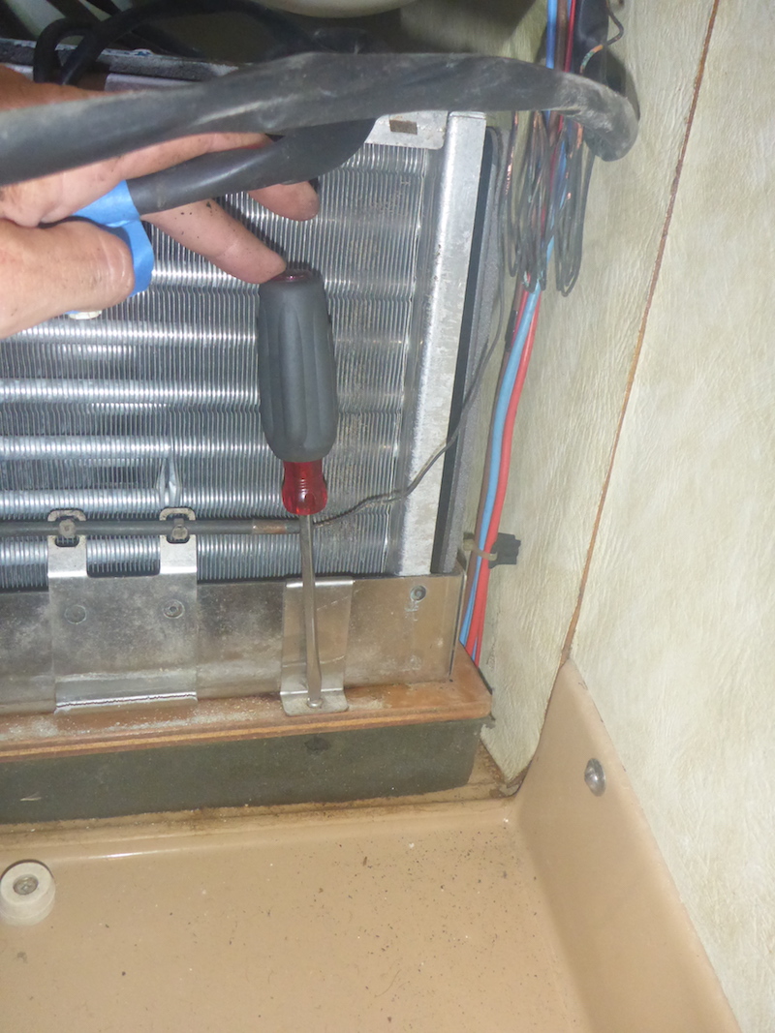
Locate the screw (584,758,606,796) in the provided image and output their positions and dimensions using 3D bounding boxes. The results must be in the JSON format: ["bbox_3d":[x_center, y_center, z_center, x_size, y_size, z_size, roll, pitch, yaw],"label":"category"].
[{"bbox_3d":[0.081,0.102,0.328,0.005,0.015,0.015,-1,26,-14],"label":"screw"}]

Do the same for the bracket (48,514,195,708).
[{"bbox_3d":[-0.119,0.044,0.380,0.063,0.097,0.021,-1,26,-14],"label":"bracket"}]

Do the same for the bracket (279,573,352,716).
[{"bbox_3d":[-0.033,0.063,0.398,0.032,0.066,0.019,-1,26,-14],"label":"bracket"}]

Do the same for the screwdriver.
[{"bbox_3d":[-0.036,0.000,0.362,0.032,0.206,0.032,-6,27,-12],"label":"screwdriver"}]

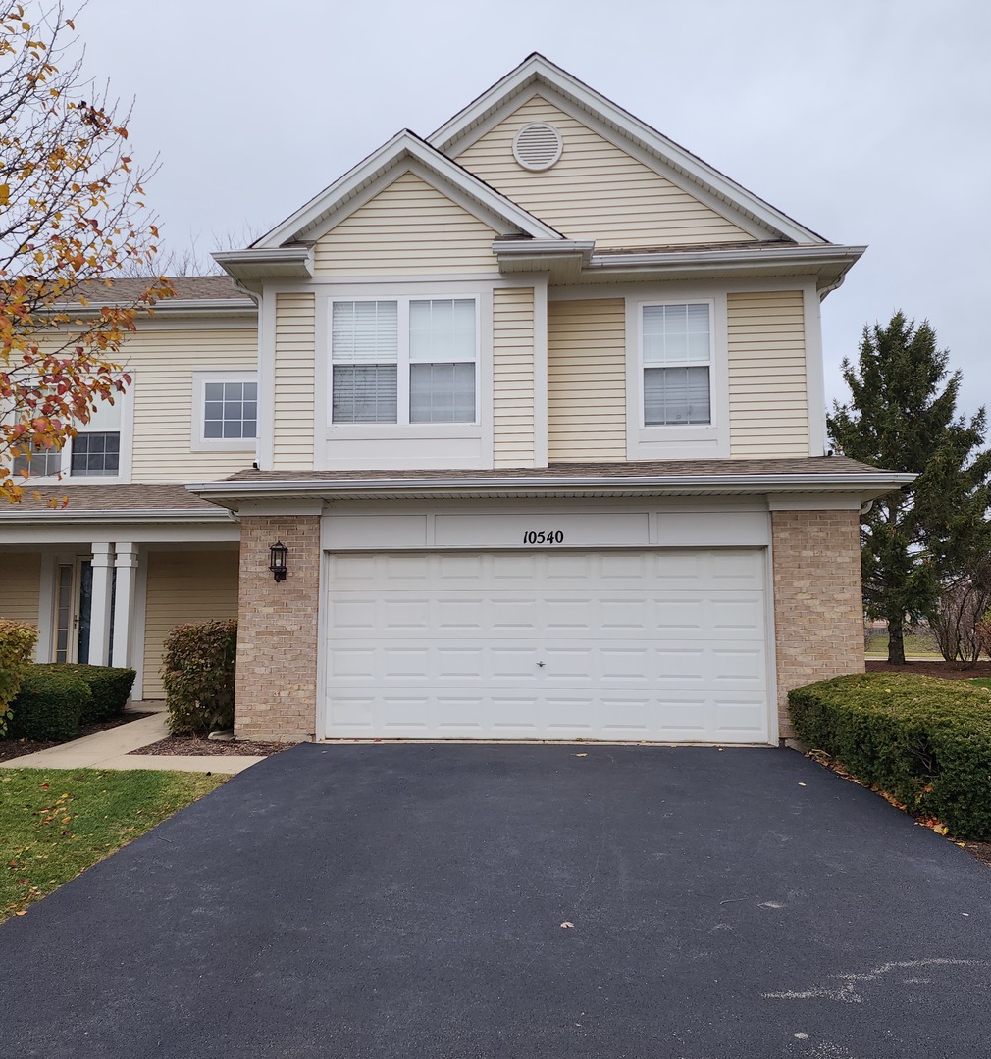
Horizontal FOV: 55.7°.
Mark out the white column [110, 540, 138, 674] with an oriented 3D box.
[{"bbox_3d":[-5.098,1.316,12.890,0.220,2.245,0.220,0,-6,4],"label":"white column"}]

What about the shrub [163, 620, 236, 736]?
[{"bbox_3d":[-3.446,1.730,11.212,1.040,1.300,1.050,-1,-7,5],"label":"shrub"}]

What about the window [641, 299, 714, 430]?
[{"bbox_3d":[2.128,-1.949,11.009,0.820,1.505,0.120,-1,-7,5],"label":"window"}]

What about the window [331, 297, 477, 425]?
[{"bbox_3d":[-1.097,-2.018,11.250,1.772,1.547,0.140,0,-6,4],"label":"window"}]

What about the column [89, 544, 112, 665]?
[{"bbox_3d":[-5.430,1.318,12.914,0.220,2.247,0.220,0,-6,4],"label":"column"}]

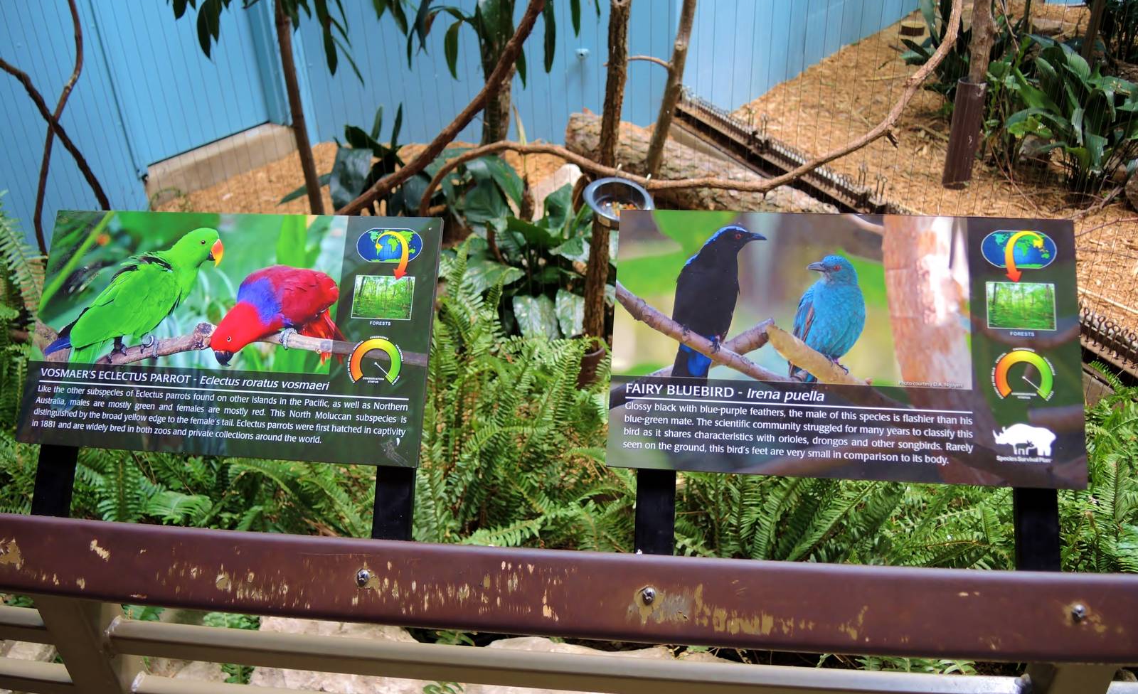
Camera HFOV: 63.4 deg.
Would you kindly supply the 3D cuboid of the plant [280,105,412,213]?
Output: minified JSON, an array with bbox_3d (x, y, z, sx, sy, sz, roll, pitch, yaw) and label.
[{"bbox_3d":[-0.920,-0.740,3.860,0.540,0.500,0.470,-2,28,0],"label":"plant"}]

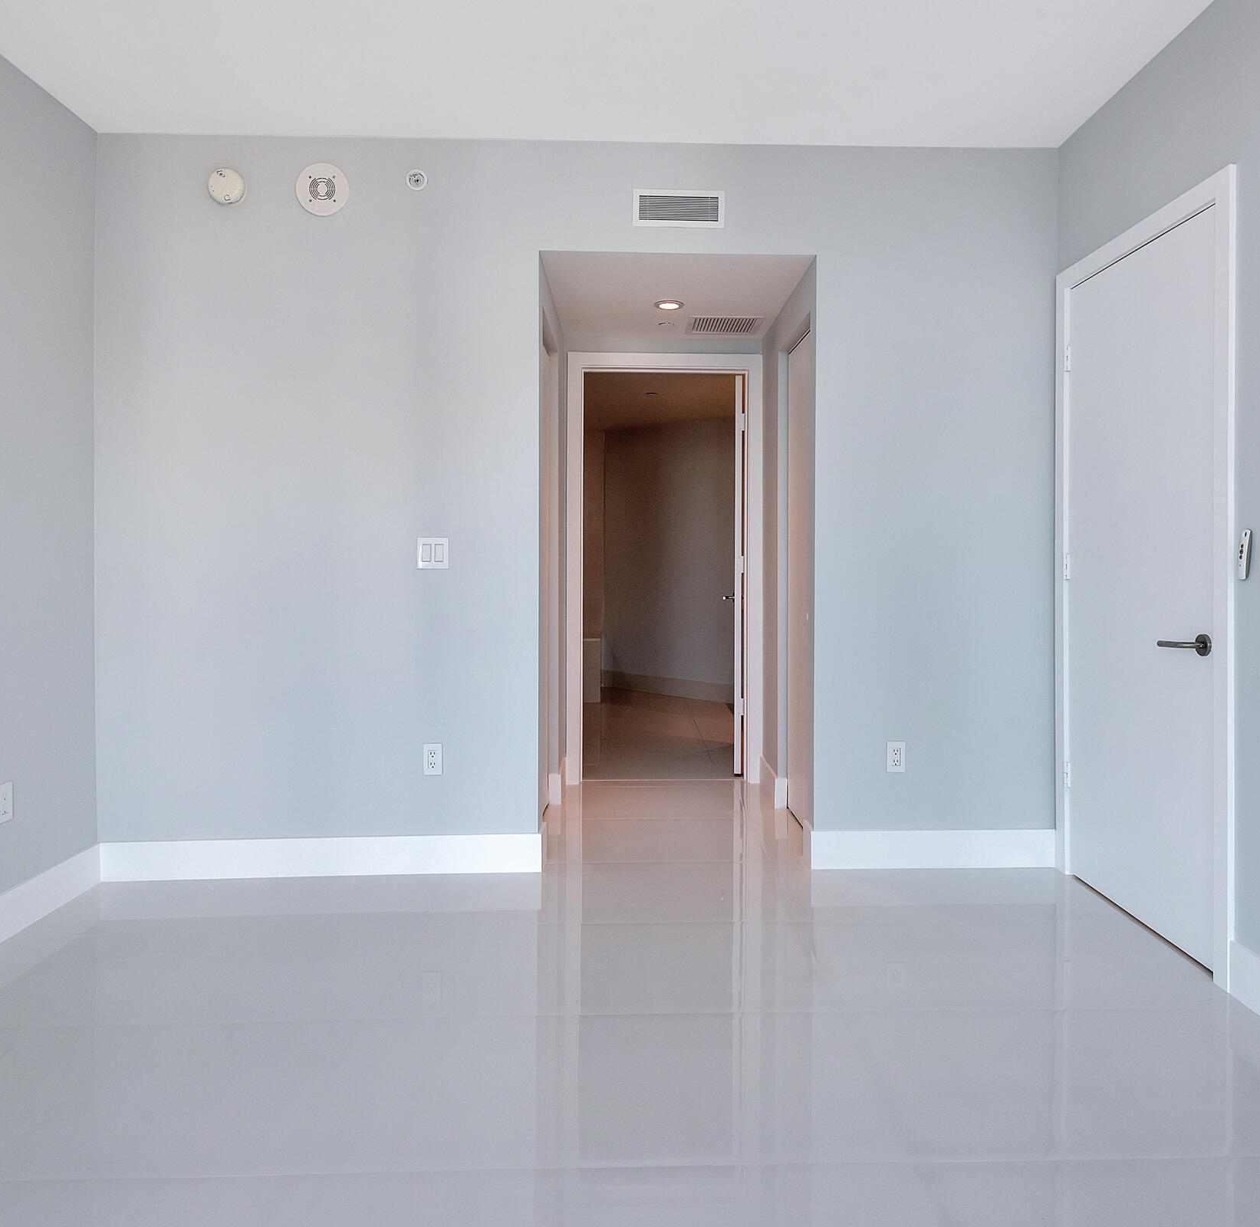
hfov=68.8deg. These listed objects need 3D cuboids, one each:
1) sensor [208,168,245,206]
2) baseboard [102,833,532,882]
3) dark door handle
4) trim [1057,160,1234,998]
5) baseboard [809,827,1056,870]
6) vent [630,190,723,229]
[{"bbox_3d":[-1.474,-1.565,3.373,0.142,0.142,0.045,0,2,-2],"label":"sensor"},{"bbox_3d":[-1.131,0.902,3.401,1.610,0.144,0.018,0,2,-2],"label":"baseboard"},{"bbox_3d":[1.609,0.093,2.674,0.064,0.063,0.163,0,2,0],"label":"dark door handle"},{"bbox_3d":[1.634,-0.122,2.990,0.030,2.245,1.000,0,2,0],"label":"trim"},{"bbox_3d":[1.152,0.893,3.486,0.937,0.146,0.018,0,2,-2],"label":"baseboard"},{"bbox_3d":[0.185,-1.516,3.449,0.346,0.143,0.018,0,2,-2],"label":"vent"}]

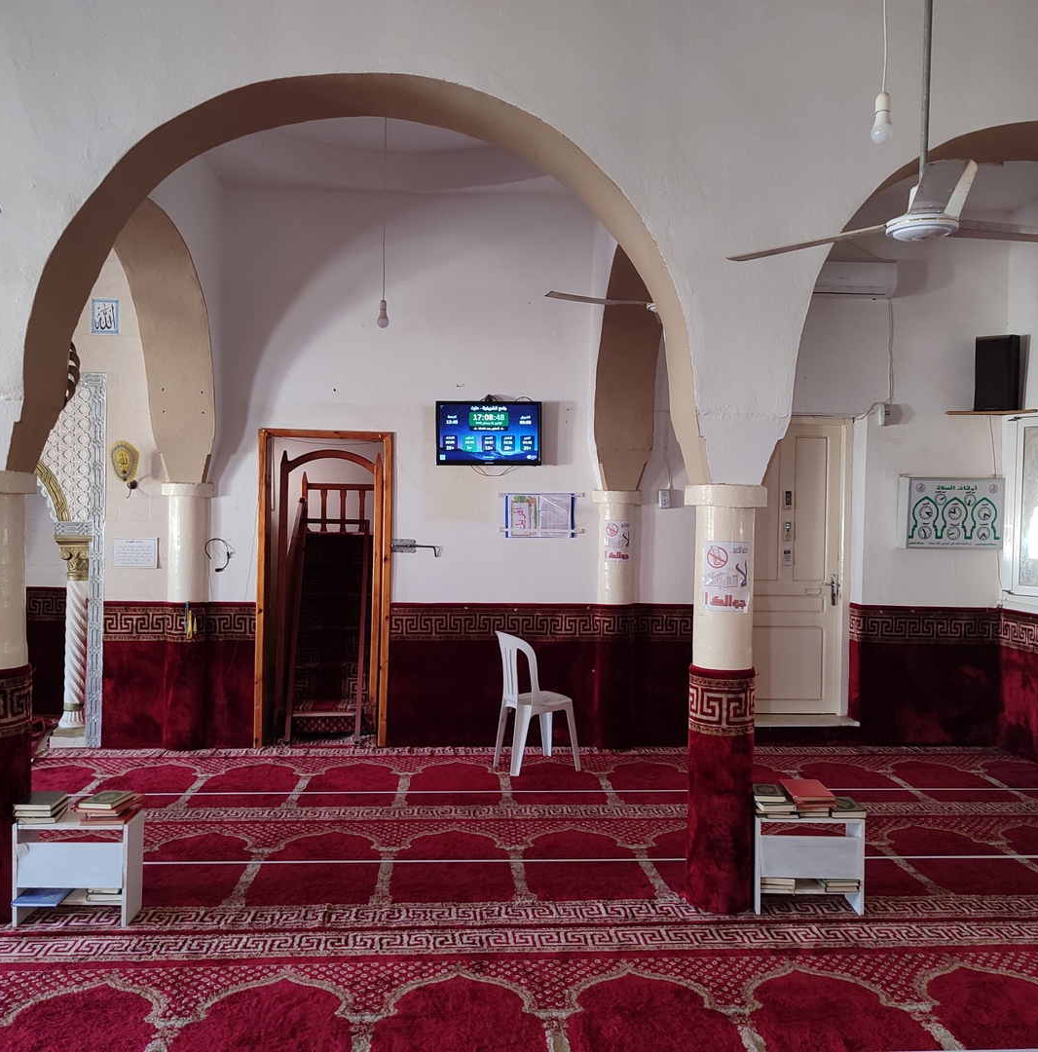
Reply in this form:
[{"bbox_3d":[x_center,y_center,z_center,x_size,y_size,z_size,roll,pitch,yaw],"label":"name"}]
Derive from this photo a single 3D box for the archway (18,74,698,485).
[{"bbox_3d":[-0.597,-0.937,4.110,2.600,1.590,0.430,1,1,-4],"label":"archway"}]

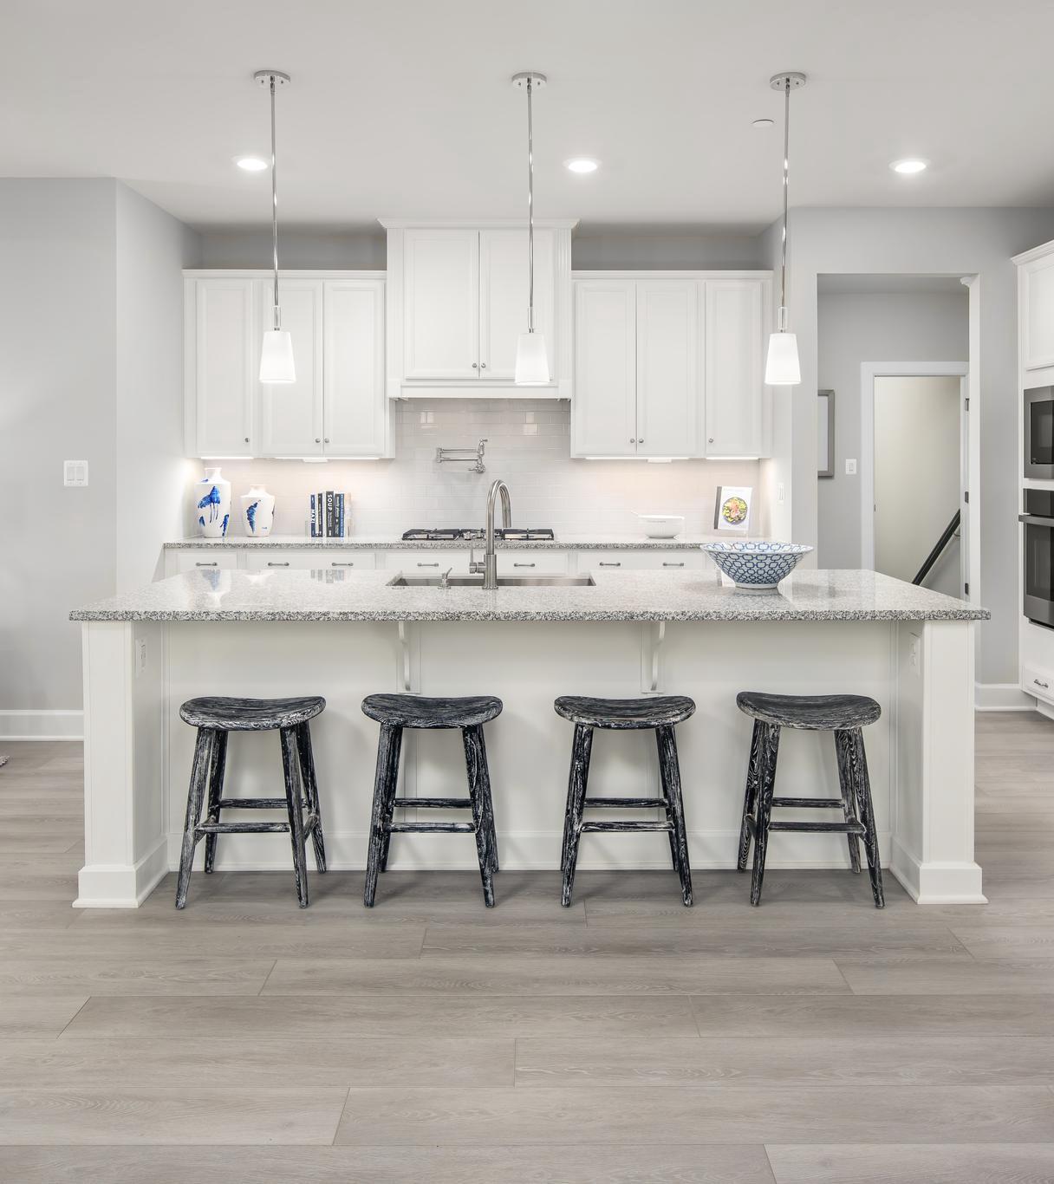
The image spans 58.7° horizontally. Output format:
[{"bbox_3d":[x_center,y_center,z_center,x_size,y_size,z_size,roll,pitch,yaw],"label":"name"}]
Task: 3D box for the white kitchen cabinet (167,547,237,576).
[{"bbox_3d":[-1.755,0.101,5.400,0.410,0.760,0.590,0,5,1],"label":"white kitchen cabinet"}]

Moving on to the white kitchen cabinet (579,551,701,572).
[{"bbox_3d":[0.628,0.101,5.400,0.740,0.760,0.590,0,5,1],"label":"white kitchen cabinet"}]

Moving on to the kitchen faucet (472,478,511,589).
[{"bbox_3d":[-0.126,-0.226,3.515,0.121,0.404,0.242,1,5,14],"label":"kitchen faucet"}]

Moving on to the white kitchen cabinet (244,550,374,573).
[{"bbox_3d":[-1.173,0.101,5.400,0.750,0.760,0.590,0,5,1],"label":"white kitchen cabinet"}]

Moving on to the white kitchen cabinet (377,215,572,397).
[{"bbox_3d":[-0.278,-1.632,5.535,1.091,1.020,0.465,0,5,0],"label":"white kitchen cabinet"}]

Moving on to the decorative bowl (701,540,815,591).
[{"bbox_3d":[0.856,-0.097,3.495,0.411,0.148,0.411,0,5,0],"label":"decorative bowl"}]

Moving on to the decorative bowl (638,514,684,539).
[{"bbox_3d":[0.772,-0.382,5.430,0.280,0.140,0.250,0,5,1],"label":"decorative bowl"}]

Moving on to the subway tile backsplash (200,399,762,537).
[{"bbox_3d":[-0.281,-0.763,5.737,3.454,0.838,0.030,0,5,0],"label":"subway tile backsplash"}]

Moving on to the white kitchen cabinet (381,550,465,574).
[{"bbox_3d":[-0.545,0.168,5.414,0.485,0.869,0.566,0,5,0],"label":"white kitchen cabinet"}]

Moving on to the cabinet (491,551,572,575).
[{"bbox_3d":[0.000,0.168,5.414,0.485,0.869,0.566,0,5,0],"label":"cabinet"}]

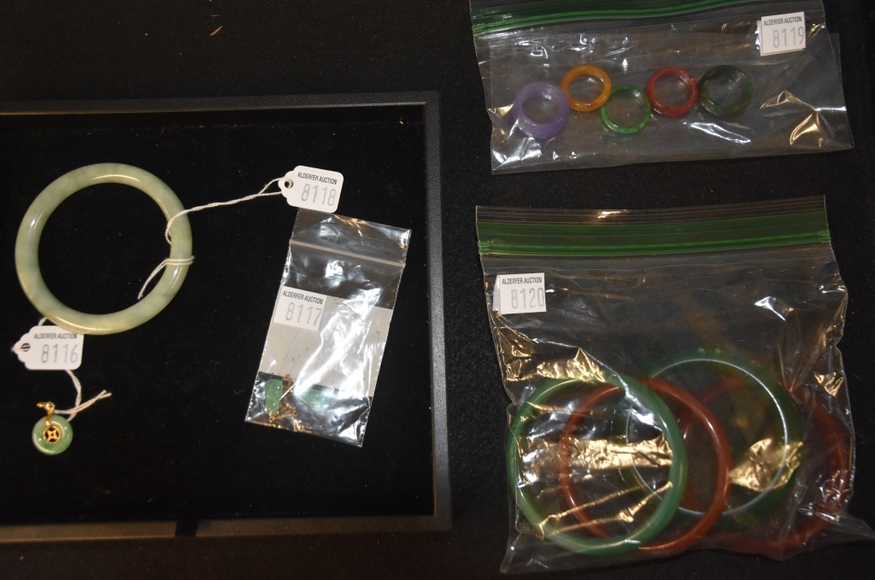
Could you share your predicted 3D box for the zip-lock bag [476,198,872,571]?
[{"bbox_3d":[0.099,0.036,0.273,0.159,0.022,0.155,-2,81,0],"label":"zip-lock bag"}]

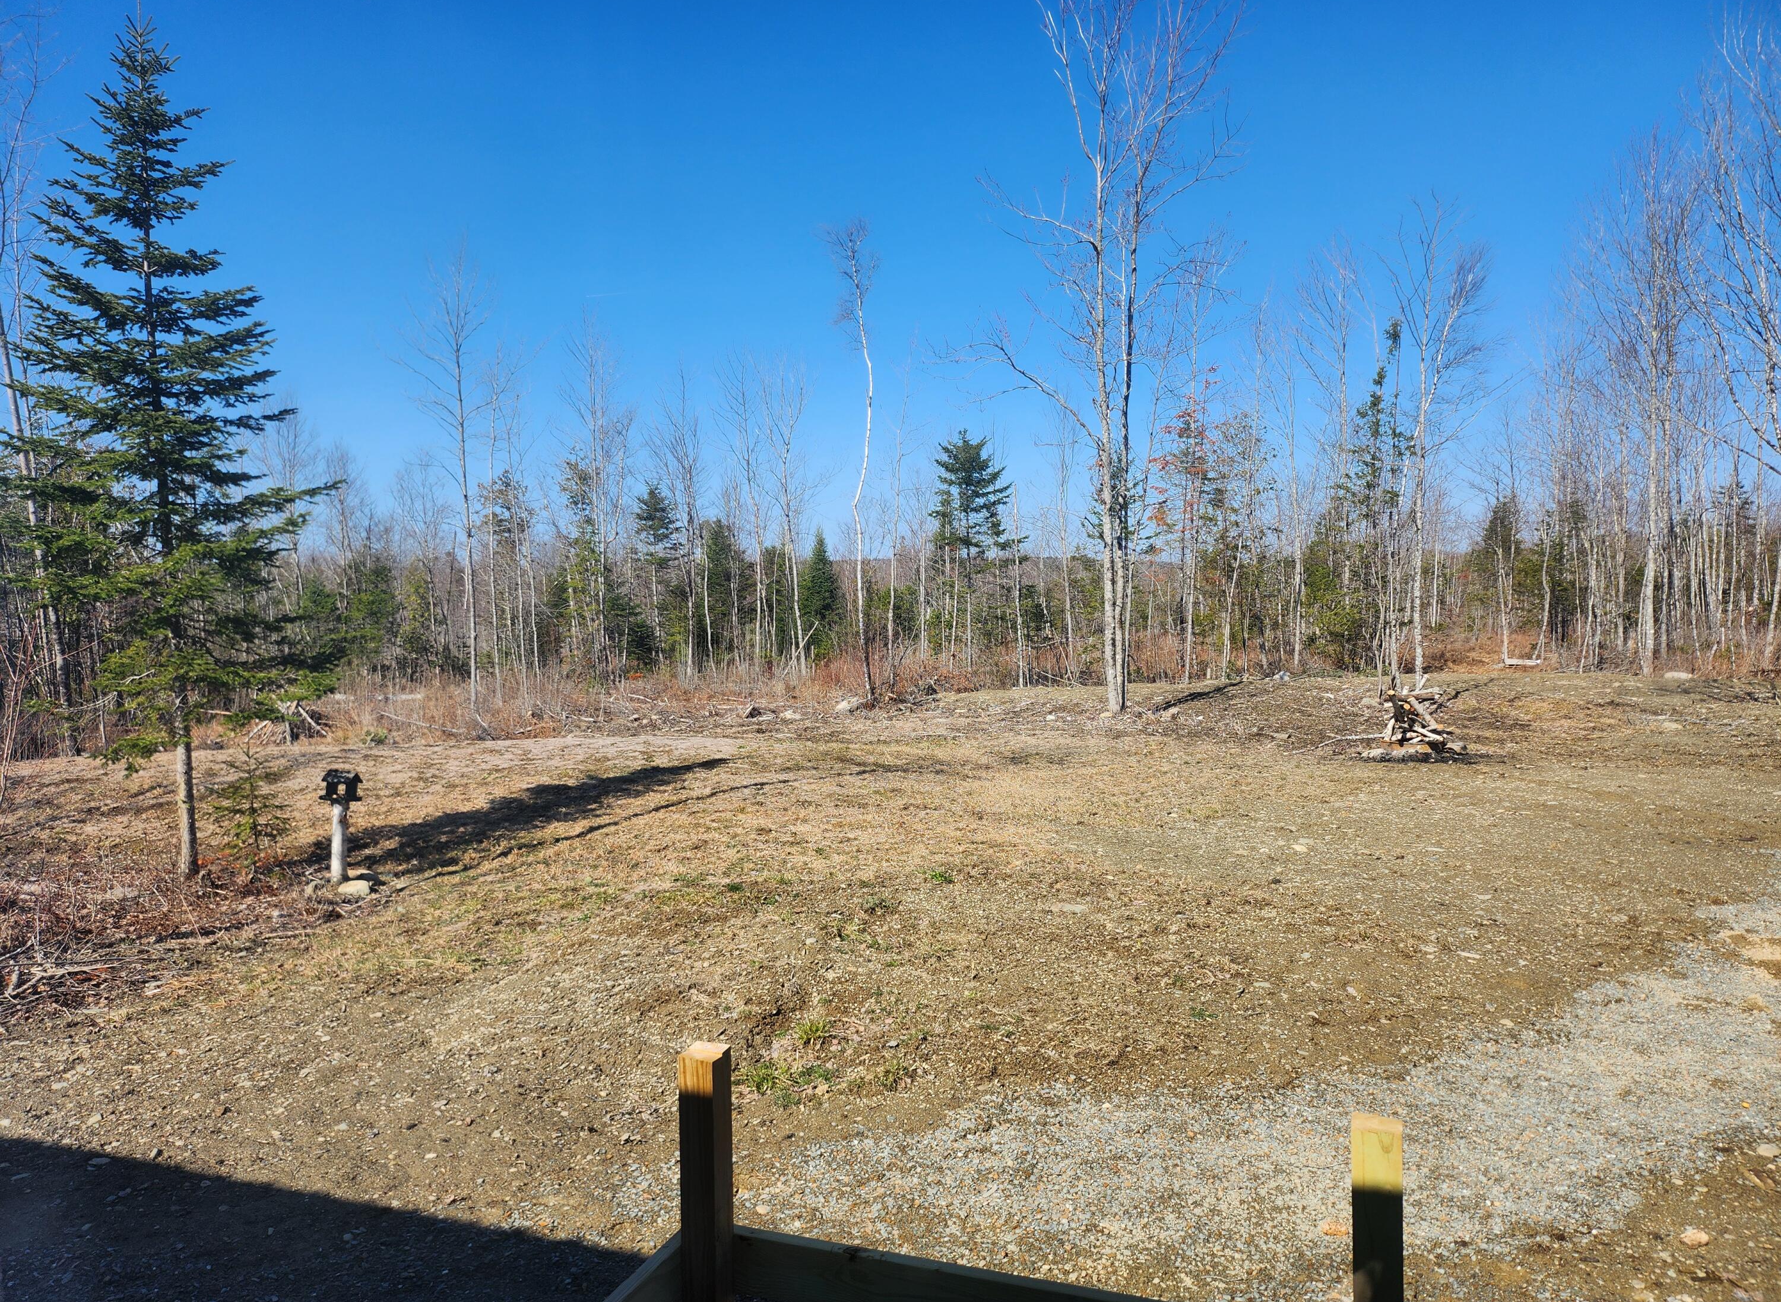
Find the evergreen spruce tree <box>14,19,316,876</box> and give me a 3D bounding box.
[{"bbox_3d":[-6.047,-1.619,10.226,2.300,7.036,2.300,-1,3,0],"label":"evergreen spruce tree"}]

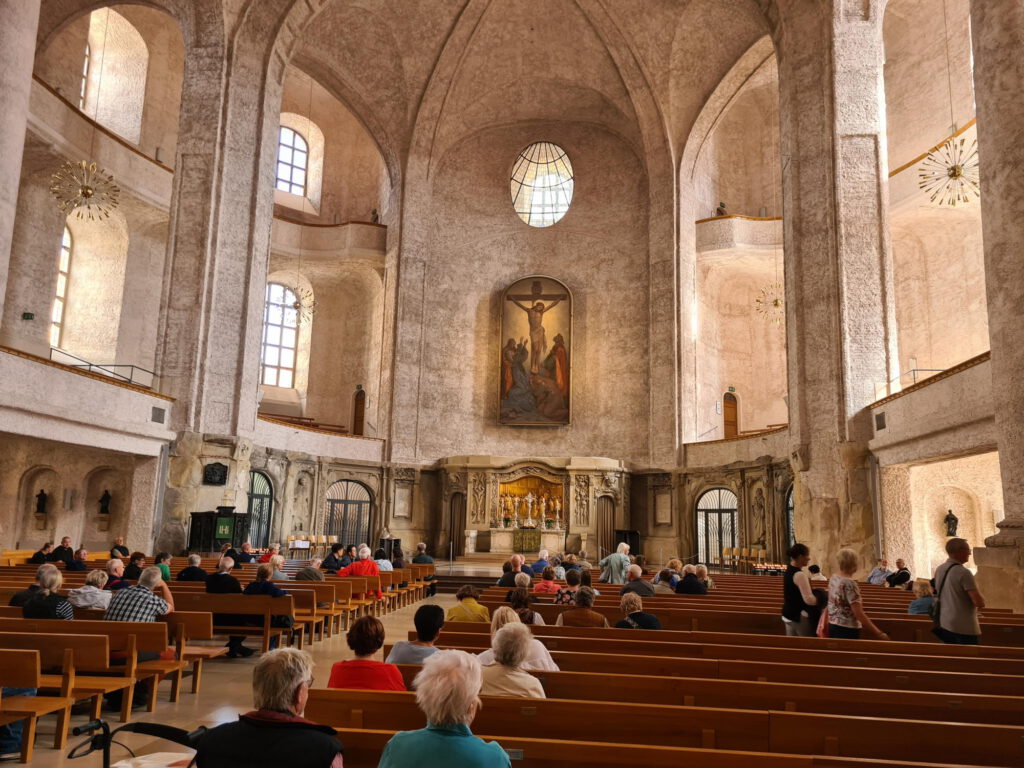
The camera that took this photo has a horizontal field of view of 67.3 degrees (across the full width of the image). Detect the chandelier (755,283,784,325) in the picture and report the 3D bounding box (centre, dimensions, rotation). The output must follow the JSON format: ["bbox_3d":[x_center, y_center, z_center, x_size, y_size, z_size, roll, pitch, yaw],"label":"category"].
[{"bbox_3d":[8.948,-2.721,26.000,1.380,1.380,1.380,1,-9,6],"label":"chandelier"}]

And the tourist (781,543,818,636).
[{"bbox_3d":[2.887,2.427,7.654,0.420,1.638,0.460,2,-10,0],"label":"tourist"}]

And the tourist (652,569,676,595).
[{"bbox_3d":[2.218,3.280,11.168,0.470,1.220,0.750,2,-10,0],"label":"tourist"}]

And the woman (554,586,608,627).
[{"bbox_3d":[0.691,2.599,7.626,0.510,1.198,0.770,1,-9,7],"label":"woman"}]

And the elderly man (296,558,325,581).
[{"bbox_3d":[-3.070,3.331,12.172,0.480,1.184,0.780,-2,-9,20],"label":"elderly man"}]

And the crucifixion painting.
[{"bbox_3d":[1.056,-1.601,35.316,3.299,7.058,0.200,1,-10,5],"label":"crucifixion painting"}]

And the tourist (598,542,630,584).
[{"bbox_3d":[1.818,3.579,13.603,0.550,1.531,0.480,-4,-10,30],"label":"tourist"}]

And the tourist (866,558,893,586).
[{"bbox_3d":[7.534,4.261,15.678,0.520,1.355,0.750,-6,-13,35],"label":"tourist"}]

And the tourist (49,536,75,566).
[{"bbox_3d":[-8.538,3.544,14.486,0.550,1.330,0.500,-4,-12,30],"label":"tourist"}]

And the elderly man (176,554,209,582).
[{"bbox_3d":[-4.571,3.135,11.416,0.480,1.197,0.760,1,-9,5],"label":"elderly man"}]

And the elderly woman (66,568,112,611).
[{"bbox_3d":[-4.006,2.459,7.705,0.480,1.203,0.760,0,-9,10],"label":"elderly woman"}]

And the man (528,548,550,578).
[{"bbox_3d":[0.634,4.381,17.190,0.480,1.319,0.750,1,-10,5],"label":"man"}]

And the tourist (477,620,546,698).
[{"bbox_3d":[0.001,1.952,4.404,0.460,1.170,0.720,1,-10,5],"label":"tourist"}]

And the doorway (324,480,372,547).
[{"bbox_3d":[-6.703,5.482,31.304,1.944,3.075,0.400,7,-12,-27],"label":"doorway"}]

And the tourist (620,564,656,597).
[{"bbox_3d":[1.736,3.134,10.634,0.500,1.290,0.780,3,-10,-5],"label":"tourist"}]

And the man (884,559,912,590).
[{"bbox_3d":[7.862,4.239,15.551,0.720,1.368,0.520,9,-13,-35],"label":"man"}]

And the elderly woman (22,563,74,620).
[{"bbox_3d":[-4.199,2.308,7.030,0.470,1.244,0.720,1,-10,5],"label":"elderly woman"}]

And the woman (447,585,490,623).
[{"bbox_3d":[-0.427,2.584,7.663,0.460,1.151,0.720,1,-10,5],"label":"woman"}]

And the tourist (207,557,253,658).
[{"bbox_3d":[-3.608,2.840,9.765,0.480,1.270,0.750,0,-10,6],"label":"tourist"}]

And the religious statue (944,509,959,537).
[{"bbox_3d":[11.738,3.710,20.540,0.350,0.735,0.270,0,-10,6],"label":"religious statue"}]

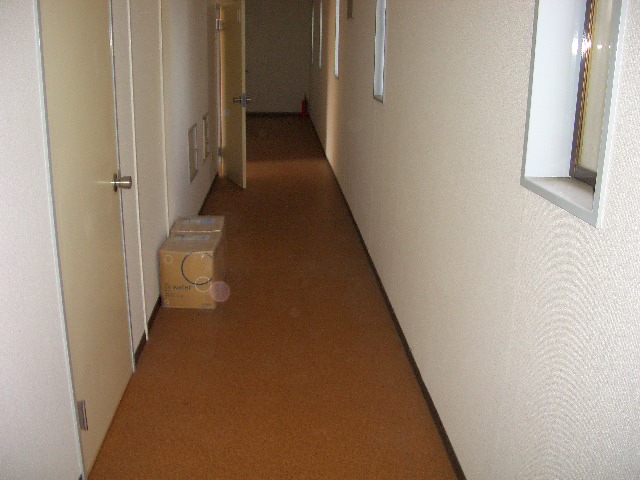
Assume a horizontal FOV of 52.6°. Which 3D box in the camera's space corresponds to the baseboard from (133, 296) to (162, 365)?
[{"bbox_3d":[-0.917,0.465,3.490,0.020,0.075,0.806,0,17,-4],"label":"baseboard"}]

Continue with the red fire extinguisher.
[{"bbox_3d":[-0.318,-2.913,14.049,0.160,0.500,0.160,0,17,-4],"label":"red fire extinguisher"}]

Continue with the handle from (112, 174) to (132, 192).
[{"bbox_3d":[-0.829,-0.242,2.736,0.075,0.072,0.070,0,17,-4],"label":"handle"}]

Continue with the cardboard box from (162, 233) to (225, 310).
[{"bbox_3d":[-0.783,0.177,3.983,0.312,0.359,0.398,0,17,-4],"label":"cardboard box"}]

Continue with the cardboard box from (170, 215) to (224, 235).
[{"bbox_3d":[-0.810,0.061,4.367,0.312,0.359,0.380,0,17,-4],"label":"cardboard box"}]

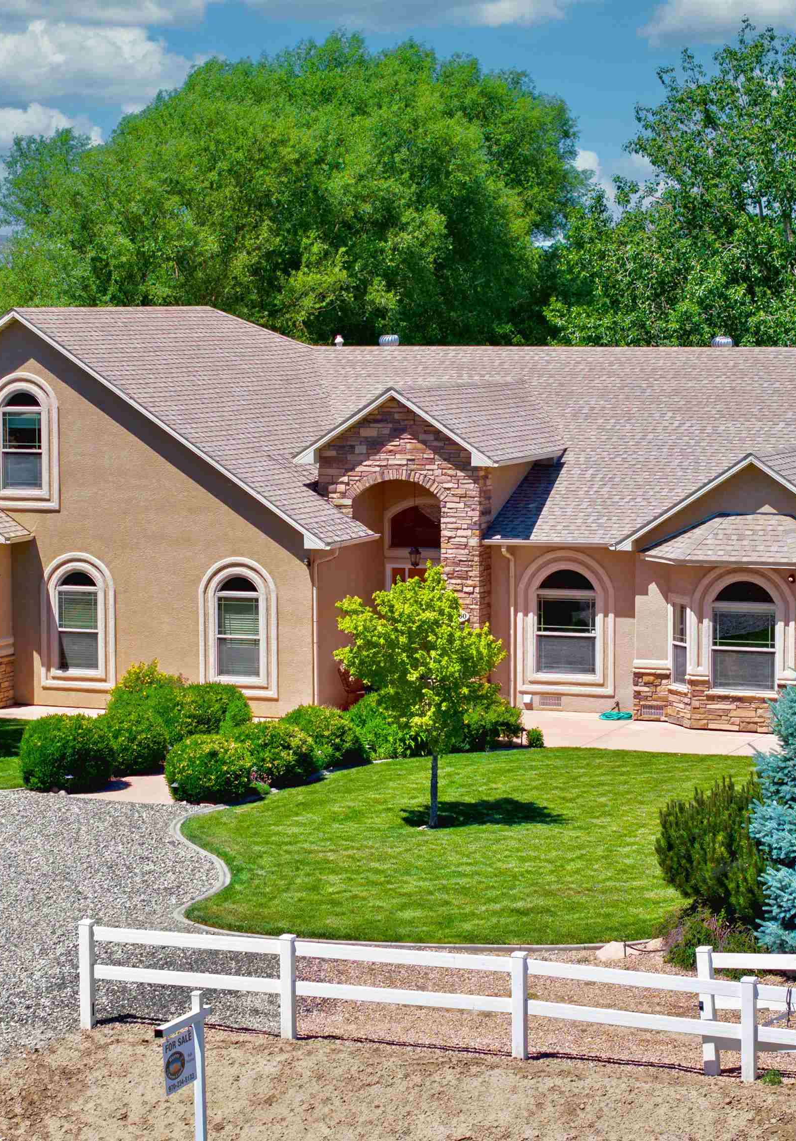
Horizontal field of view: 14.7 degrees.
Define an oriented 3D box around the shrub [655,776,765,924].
[{"bbox_3d":[3.986,3.431,38.428,1.540,1.730,1.500,0,5,0],"label":"shrub"}]

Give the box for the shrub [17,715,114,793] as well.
[{"bbox_3d":[-5.172,2.815,48.068,1.490,1.160,1.490,0,5,0],"label":"shrub"}]

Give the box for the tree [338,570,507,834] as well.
[{"bbox_3d":[0.318,1.835,44.528,2.440,3.770,2.400,0,5,0],"label":"tree"}]

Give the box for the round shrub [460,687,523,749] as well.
[{"bbox_3d":[1.631,2.549,53.451,1.150,1.000,1.100,0,5,0],"label":"round shrub"}]

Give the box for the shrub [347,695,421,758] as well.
[{"bbox_3d":[-0.193,2.587,52.454,1.350,1.080,1.250,0,5,0],"label":"shrub"}]

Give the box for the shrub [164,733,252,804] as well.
[{"bbox_3d":[-2.903,2.989,47.258,1.370,0.970,1.370,0,5,0],"label":"shrub"}]

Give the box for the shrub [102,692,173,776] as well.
[{"bbox_3d":[-4.349,2.627,50.759,1.250,1.270,1.250,0,5,0],"label":"shrub"}]

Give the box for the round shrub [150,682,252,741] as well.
[{"bbox_3d":[-3.422,2.455,54.118,1.700,1.070,1.500,0,5,0],"label":"round shrub"}]

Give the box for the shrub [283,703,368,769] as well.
[{"bbox_3d":[-1.209,2.681,50.470,1.380,0.980,1.380,0,5,0],"label":"shrub"}]

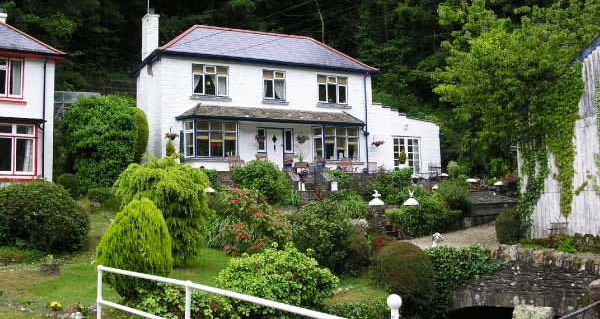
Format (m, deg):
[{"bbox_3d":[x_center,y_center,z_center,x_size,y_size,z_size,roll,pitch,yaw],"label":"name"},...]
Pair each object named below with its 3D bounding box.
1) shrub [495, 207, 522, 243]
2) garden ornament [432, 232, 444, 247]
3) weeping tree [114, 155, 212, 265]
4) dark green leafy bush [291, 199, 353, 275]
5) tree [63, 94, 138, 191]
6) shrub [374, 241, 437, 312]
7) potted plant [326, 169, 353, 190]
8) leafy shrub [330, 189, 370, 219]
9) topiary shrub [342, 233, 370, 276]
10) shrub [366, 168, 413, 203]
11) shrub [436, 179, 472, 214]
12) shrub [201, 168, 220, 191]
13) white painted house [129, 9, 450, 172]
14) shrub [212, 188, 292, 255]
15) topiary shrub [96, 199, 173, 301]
[{"bbox_3d":[5.518,1.742,17.500,0.750,1.050,0.750,0,-3,0],"label":"shrub"},{"bbox_3d":[3.472,2.056,16.500,0.260,0.450,0.320,3,-4,-45],"label":"garden ornament"},{"bbox_3d":[-2.904,1.096,14.000,2.050,2.350,2.000,-1,-5,0],"label":"weeping tree"},{"bbox_3d":[0.484,1.754,14.800,1.380,1.650,1.350,0,-3,0],"label":"dark green leafy bush"},{"bbox_3d":[-7.769,-0.620,25.500,2.867,3.875,2.724,-1,-5,0],"label":"tree"},{"bbox_3d":[1.812,2.009,11.300,1.065,1.238,1.065,-1,-5,0],"label":"shrub"},{"bbox_3d":[1.681,0.851,28.000,1.106,0.893,0.996,-1,-5,0],"label":"potted plant"},{"bbox_3d":[1.727,1.539,22.500,1.368,1.077,1.231,-1,-5,0],"label":"leafy shrub"},{"bbox_3d":[1.143,1.971,13.800,0.692,0.923,0.692,-1,-5,0],"label":"topiary shrub"},{"bbox_3d":[3.740,1.086,27.500,1.900,1.500,1.600,0,-3,0],"label":"shrub"},{"bbox_3d":[5.282,1.265,22.500,1.250,1.200,1.200,0,-3,0],"label":"shrub"},{"bbox_3d":[-3.604,0.765,26.500,0.886,0.886,0.797,-1,-5,0],"label":"shrub"},{"bbox_3d":[-0.120,-3.147,34.924,15.800,7.700,6.600,1,-3,-25],"label":"white painted house"},{"bbox_3d":[-1.176,1.536,16.300,1.981,1.684,1.783,-1,-5,0],"label":"shrub"},{"bbox_3d":[-2.917,1.569,11.600,1.340,1.834,1.340,-1,-5,0],"label":"topiary shrub"}]

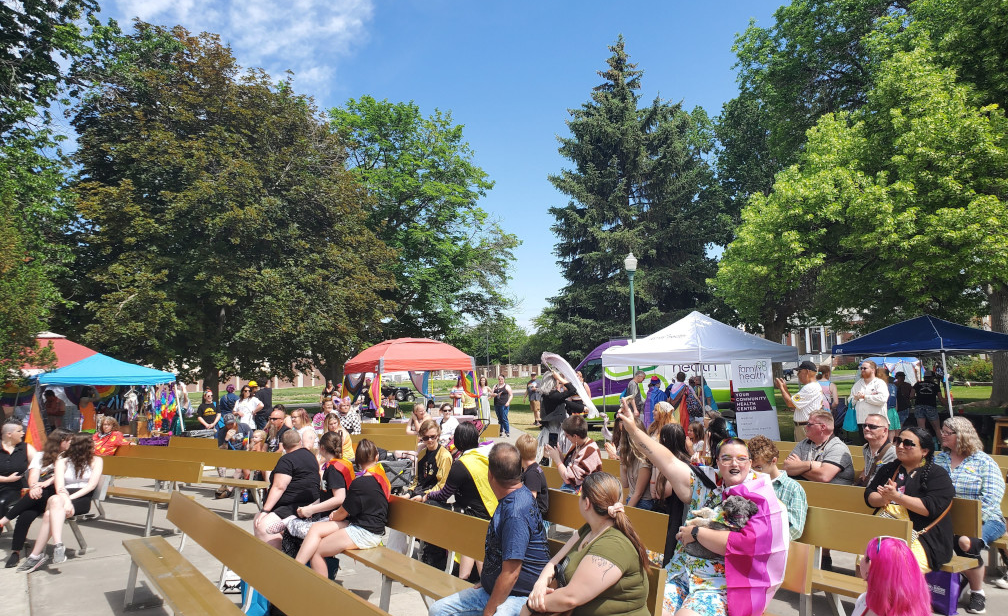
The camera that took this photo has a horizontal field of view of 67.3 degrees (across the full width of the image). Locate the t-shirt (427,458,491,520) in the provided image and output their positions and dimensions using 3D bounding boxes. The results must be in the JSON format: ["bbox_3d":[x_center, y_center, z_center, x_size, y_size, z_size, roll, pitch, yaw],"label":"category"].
[{"bbox_3d":[-0.348,1.482,6.200,0.460,0.540,0.460,-1,-5,-3],"label":"t-shirt"}]

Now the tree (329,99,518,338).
[{"bbox_3d":[-4.472,-2.566,37.000,11.000,15.500,10.500,-1,-5,0],"label":"tree"}]

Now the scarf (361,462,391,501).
[{"bbox_3d":[-1.023,1.370,5.980,0.220,0.310,0.330,1,-5,-22],"label":"scarf"}]

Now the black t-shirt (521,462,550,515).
[{"bbox_3d":[0.215,1.320,5.520,0.220,0.430,0.360,-4,-6,24],"label":"black t-shirt"}]

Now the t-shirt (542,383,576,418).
[{"bbox_3d":[1.012,1.686,13.800,0.500,0.620,0.360,-5,-6,30],"label":"t-shirt"}]

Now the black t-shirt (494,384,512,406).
[{"bbox_3d":[-0.033,2.392,20.700,0.450,0.620,0.300,-4,-6,27],"label":"black t-shirt"}]

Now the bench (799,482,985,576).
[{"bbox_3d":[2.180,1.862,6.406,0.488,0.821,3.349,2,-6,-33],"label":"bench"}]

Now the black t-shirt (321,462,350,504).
[{"bbox_3d":[-1.480,1.594,6.650,0.260,0.480,0.400,1,-5,-22],"label":"black t-shirt"}]

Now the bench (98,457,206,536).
[{"bbox_3d":[-5.152,2.256,9.417,4.100,0.785,0.500,-5,-6,33],"label":"bench"}]

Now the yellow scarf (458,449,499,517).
[{"bbox_3d":[-0.224,1.533,6.650,0.380,0.600,0.290,2,-7,-41],"label":"yellow scarf"}]

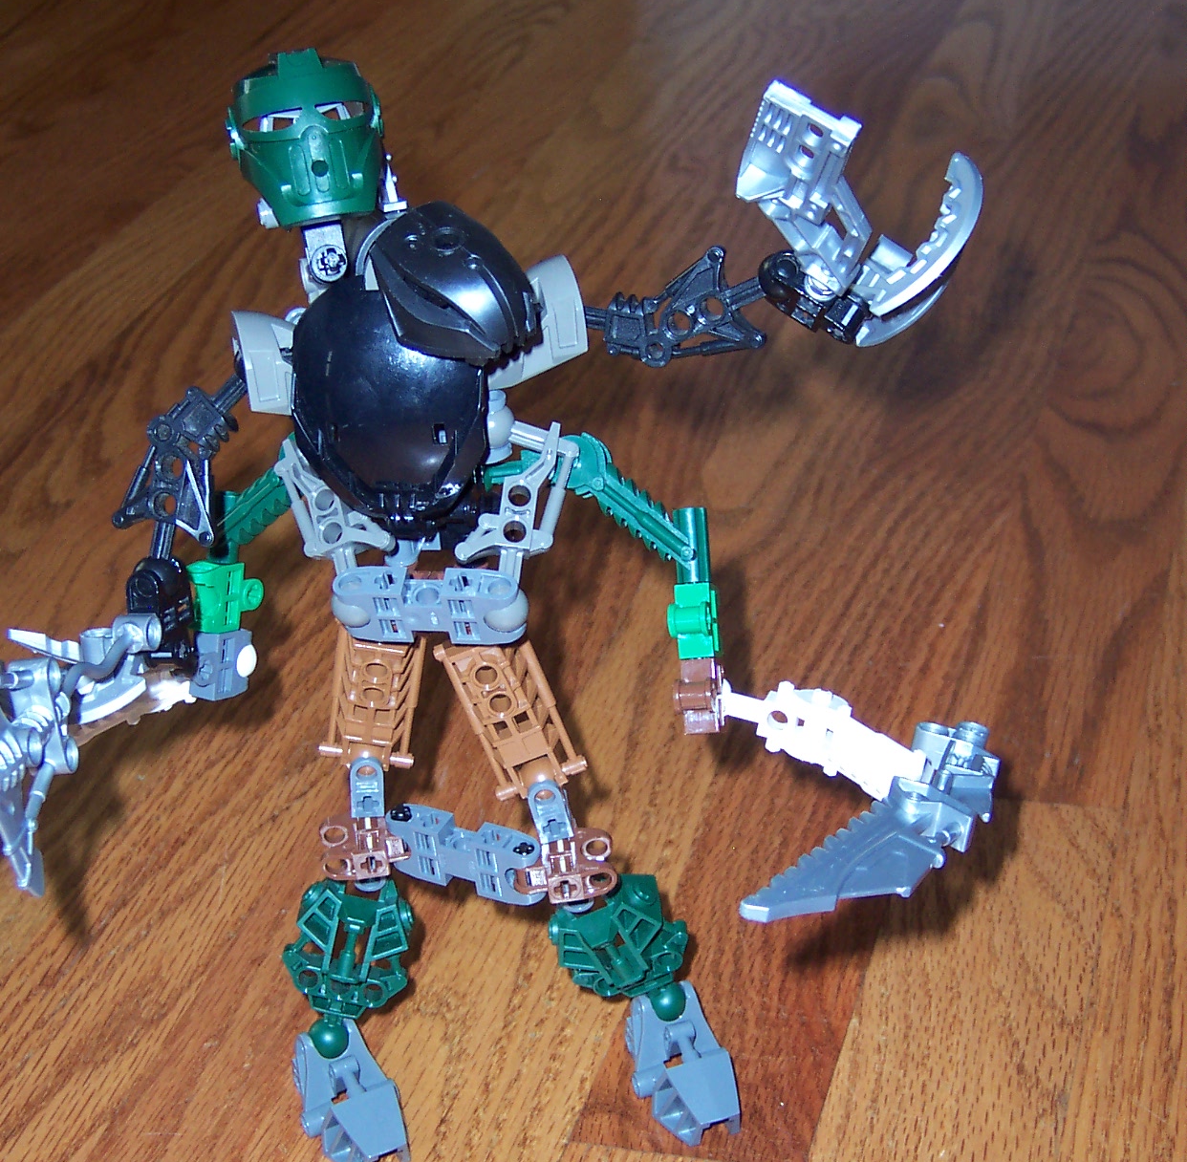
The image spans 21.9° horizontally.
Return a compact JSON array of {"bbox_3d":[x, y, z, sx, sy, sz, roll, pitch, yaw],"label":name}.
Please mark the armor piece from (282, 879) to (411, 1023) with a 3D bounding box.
[{"bbox_3d":[-0.058,0.086,0.726,0.030,0.033,0.020,12,13,-10],"label":"armor piece"}]

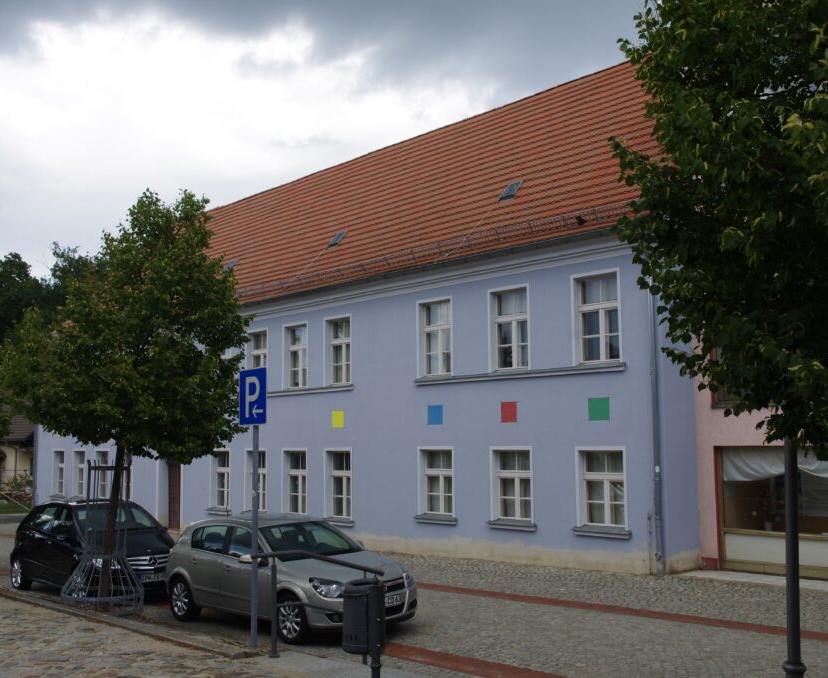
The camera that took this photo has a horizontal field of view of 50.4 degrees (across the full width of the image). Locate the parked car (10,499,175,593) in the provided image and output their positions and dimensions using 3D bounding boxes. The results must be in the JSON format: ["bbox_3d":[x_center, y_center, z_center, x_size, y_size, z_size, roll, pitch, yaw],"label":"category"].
[{"bbox_3d":[-5.579,3.669,15.556,1.780,1.600,4.270,5,-10,-42],"label":"parked car"}]

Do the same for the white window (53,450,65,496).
[{"bbox_3d":[-13.547,5.159,33.856,0.180,1.688,0.994,6,-10,-44],"label":"white window"}]

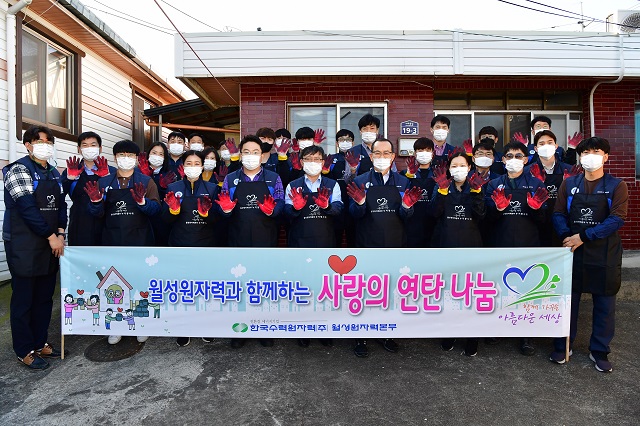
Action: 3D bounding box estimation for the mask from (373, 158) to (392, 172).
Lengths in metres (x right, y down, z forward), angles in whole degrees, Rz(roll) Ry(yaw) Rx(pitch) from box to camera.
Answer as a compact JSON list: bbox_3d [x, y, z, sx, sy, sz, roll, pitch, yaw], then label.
[{"bbox_3d":[0.495,-0.379,3.380,0.145,0.110,0.080,0,2,7],"label":"mask"}]

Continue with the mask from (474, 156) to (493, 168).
[{"bbox_3d":[1.484,-0.458,3.870,0.155,0.105,0.090,0,1,14],"label":"mask"}]

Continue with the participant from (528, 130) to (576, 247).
[{"bbox_3d":[2.030,0.190,3.750,0.520,1.800,0.450,0,1,14],"label":"participant"}]

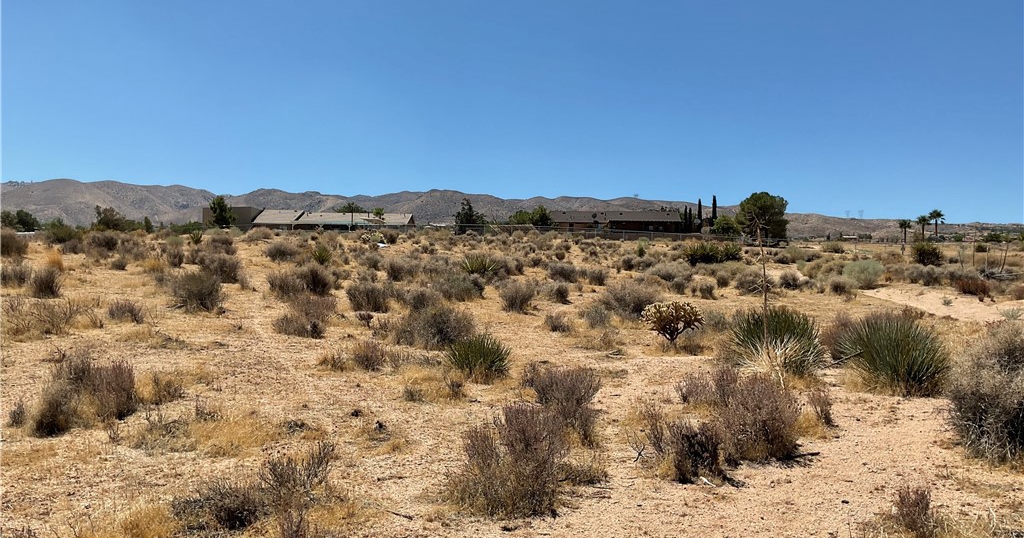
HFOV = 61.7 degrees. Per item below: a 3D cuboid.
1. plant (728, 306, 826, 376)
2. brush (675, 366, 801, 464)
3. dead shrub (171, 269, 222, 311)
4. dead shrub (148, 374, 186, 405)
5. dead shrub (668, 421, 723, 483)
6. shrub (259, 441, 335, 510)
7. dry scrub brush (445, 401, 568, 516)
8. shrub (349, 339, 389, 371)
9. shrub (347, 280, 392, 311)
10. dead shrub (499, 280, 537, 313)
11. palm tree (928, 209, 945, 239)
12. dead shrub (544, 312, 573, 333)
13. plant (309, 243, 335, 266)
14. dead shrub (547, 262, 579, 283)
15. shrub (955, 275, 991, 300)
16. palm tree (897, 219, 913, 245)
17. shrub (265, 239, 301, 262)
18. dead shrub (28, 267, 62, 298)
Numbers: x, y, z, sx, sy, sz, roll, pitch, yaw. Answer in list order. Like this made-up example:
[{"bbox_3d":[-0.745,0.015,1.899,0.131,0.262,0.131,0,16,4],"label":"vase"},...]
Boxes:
[{"bbox_3d":[2.856,0.754,9.243,1.042,0.723,1.020,1,3,17],"label":"plant"},{"bbox_3d":[1.621,1.001,6.156,0.882,0.592,0.793,1,3,15],"label":"brush"},{"bbox_3d":[-5.829,0.383,15.831,0.930,0.748,0.863,-1,3,-20],"label":"dead shrub"},{"bbox_3d":[-3.012,1.058,7.533,0.332,0.250,0.266,-1,3,-22],"label":"dead shrub"},{"bbox_3d":[1.161,1.161,5.464,0.342,0.362,0.307,1,3,12],"label":"dead shrub"},{"bbox_3d":[-1.243,1.191,4.991,0.438,0.352,0.351,-1,3,-14],"label":"shrub"},{"bbox_3d":[-0.025,1.038,4.806,0.655,0.574,0.574,0,3,0],"label":"dry scrub brush"},{"bbox_3d":[-1.592,0.957,9.595,0.422,0.339,0.380,0,3,-9],"label":"shrub"},{"bbox_3d":[-2.741,0.514,16.402,0.839,0.551,0.755,0,3,-10],"label":"shrub"},{"bbox_3d":[0.099,0.483,15.399,0.660,0.590,0.612,0,3,0],"label":"dead shrub"},{"bbox_3d":[84.118,-9.039,170.328,3.171,5.551,3.171,1,3,26],"label":"palm tree"},{"bbox_3d":[0.702,0.801,12.961,0.421,0.318,0.379,0,3,3],"label":"dead shrub"},{"bbox_3d":[-6.644,-0.492,30.095,0.804,0.729,0.764,-1,3,-12],"label":"plant"},{"bbox_3d":[1.433,0.091,24.365,0.908,0.608,0.817,0,3,3],"label":"dead shrub"},{"bbox_3d":[10.934,0.429,20.383,0.853,0.550,0.768,2,3,28],"label":"shrub"},{"bbox_3d":[87.038,-8.139,190.000,3.100,5.647,3.100,0,3,0],"label":"palm tree"},{"bbox_3d":[-8.293,-0.674,31.154,1.301,0.788,1.171,-1,3,-15],"label":"shrub"},{"bbox_3d":[-10.631,0.276,19.568,0.774,0.712,0.697,-2,3,-29],"label":"dead shrub"}]

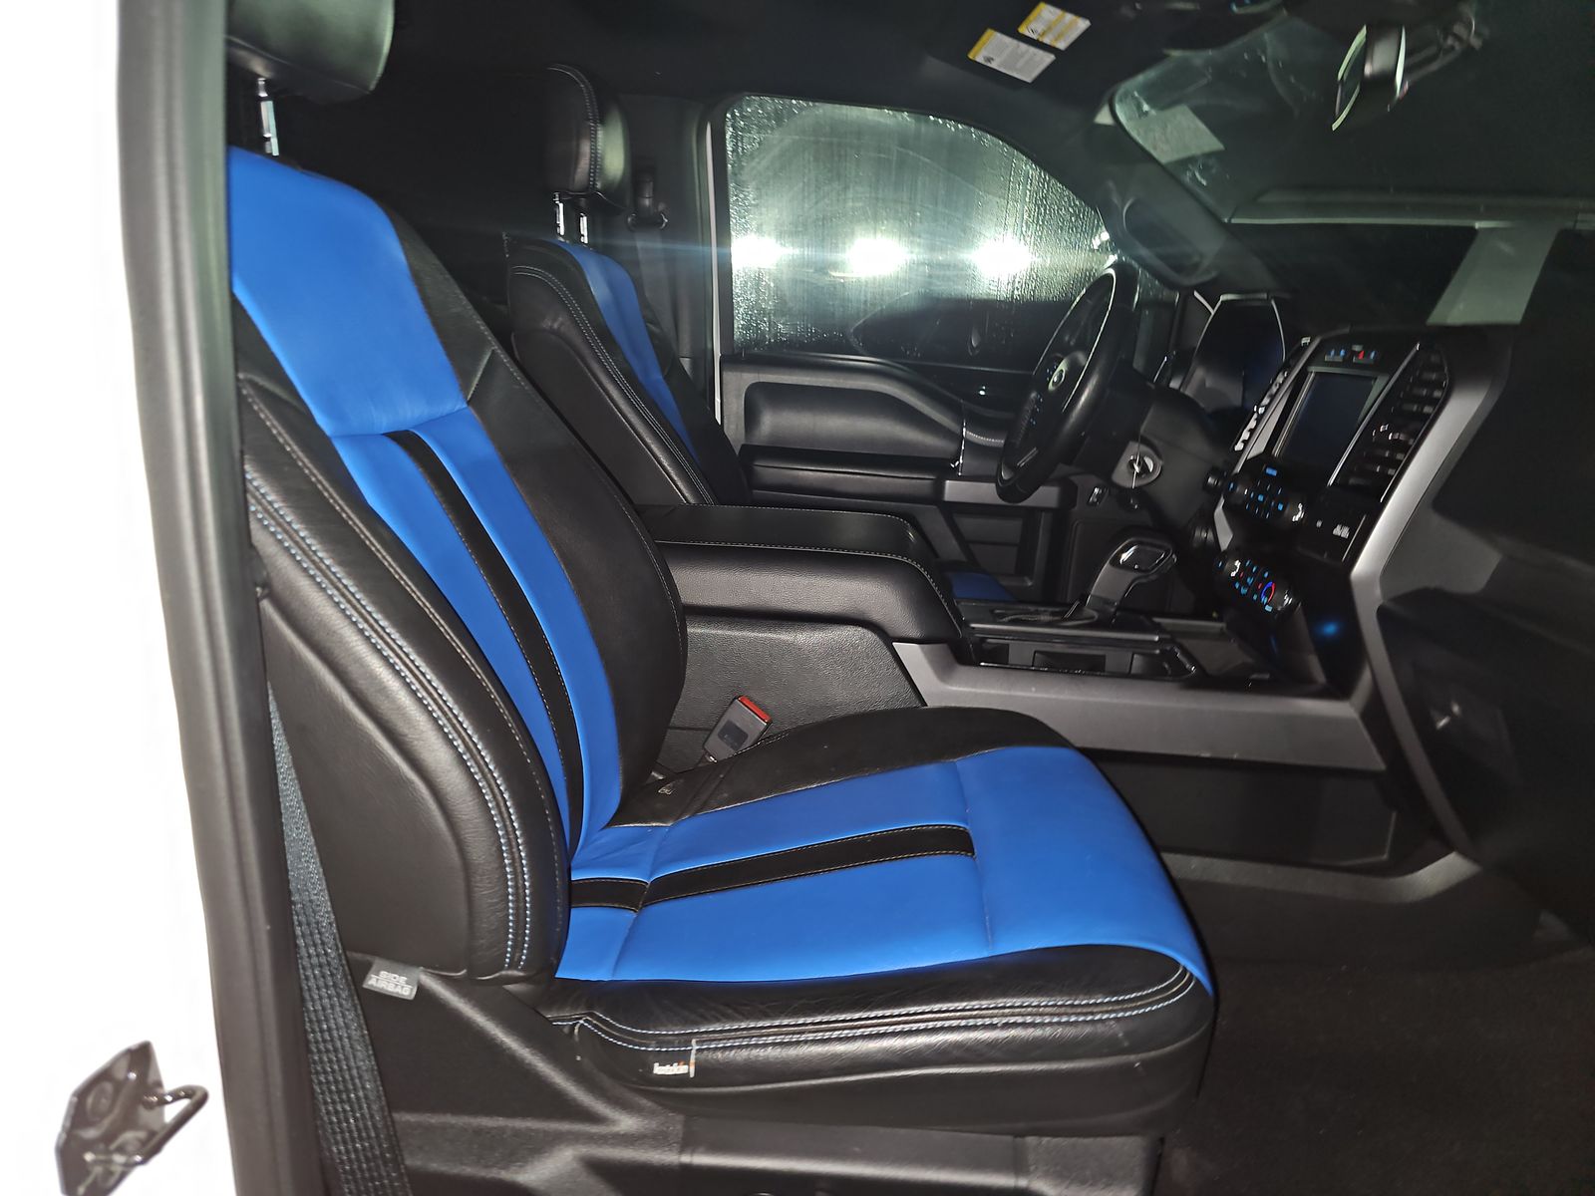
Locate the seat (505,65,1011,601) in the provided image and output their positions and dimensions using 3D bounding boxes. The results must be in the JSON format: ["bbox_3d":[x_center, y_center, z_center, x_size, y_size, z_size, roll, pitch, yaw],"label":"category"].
[{"bbox_3d":[-0.009,-0.233,1.641,0.800,1.030,0.560,3,14,3],"label":"seat"}]

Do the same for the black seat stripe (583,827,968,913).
[{"bbox_3d":[-0.030,0.215,0.835,0.335,0.025,0.052,-9,13,6],"label":"black seat stripe"}]

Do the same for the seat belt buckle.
[{"bbox_3d":[-0.063,0.141,1.121,0.043,0.073,0.025,31,14,-6],"label":"seat belt buckle"}]

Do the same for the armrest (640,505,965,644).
[{"bbox_3d":[0.000,-0.038,1.241,0.390,0.110,0.270,3,15,1],"label":"armrest"}]

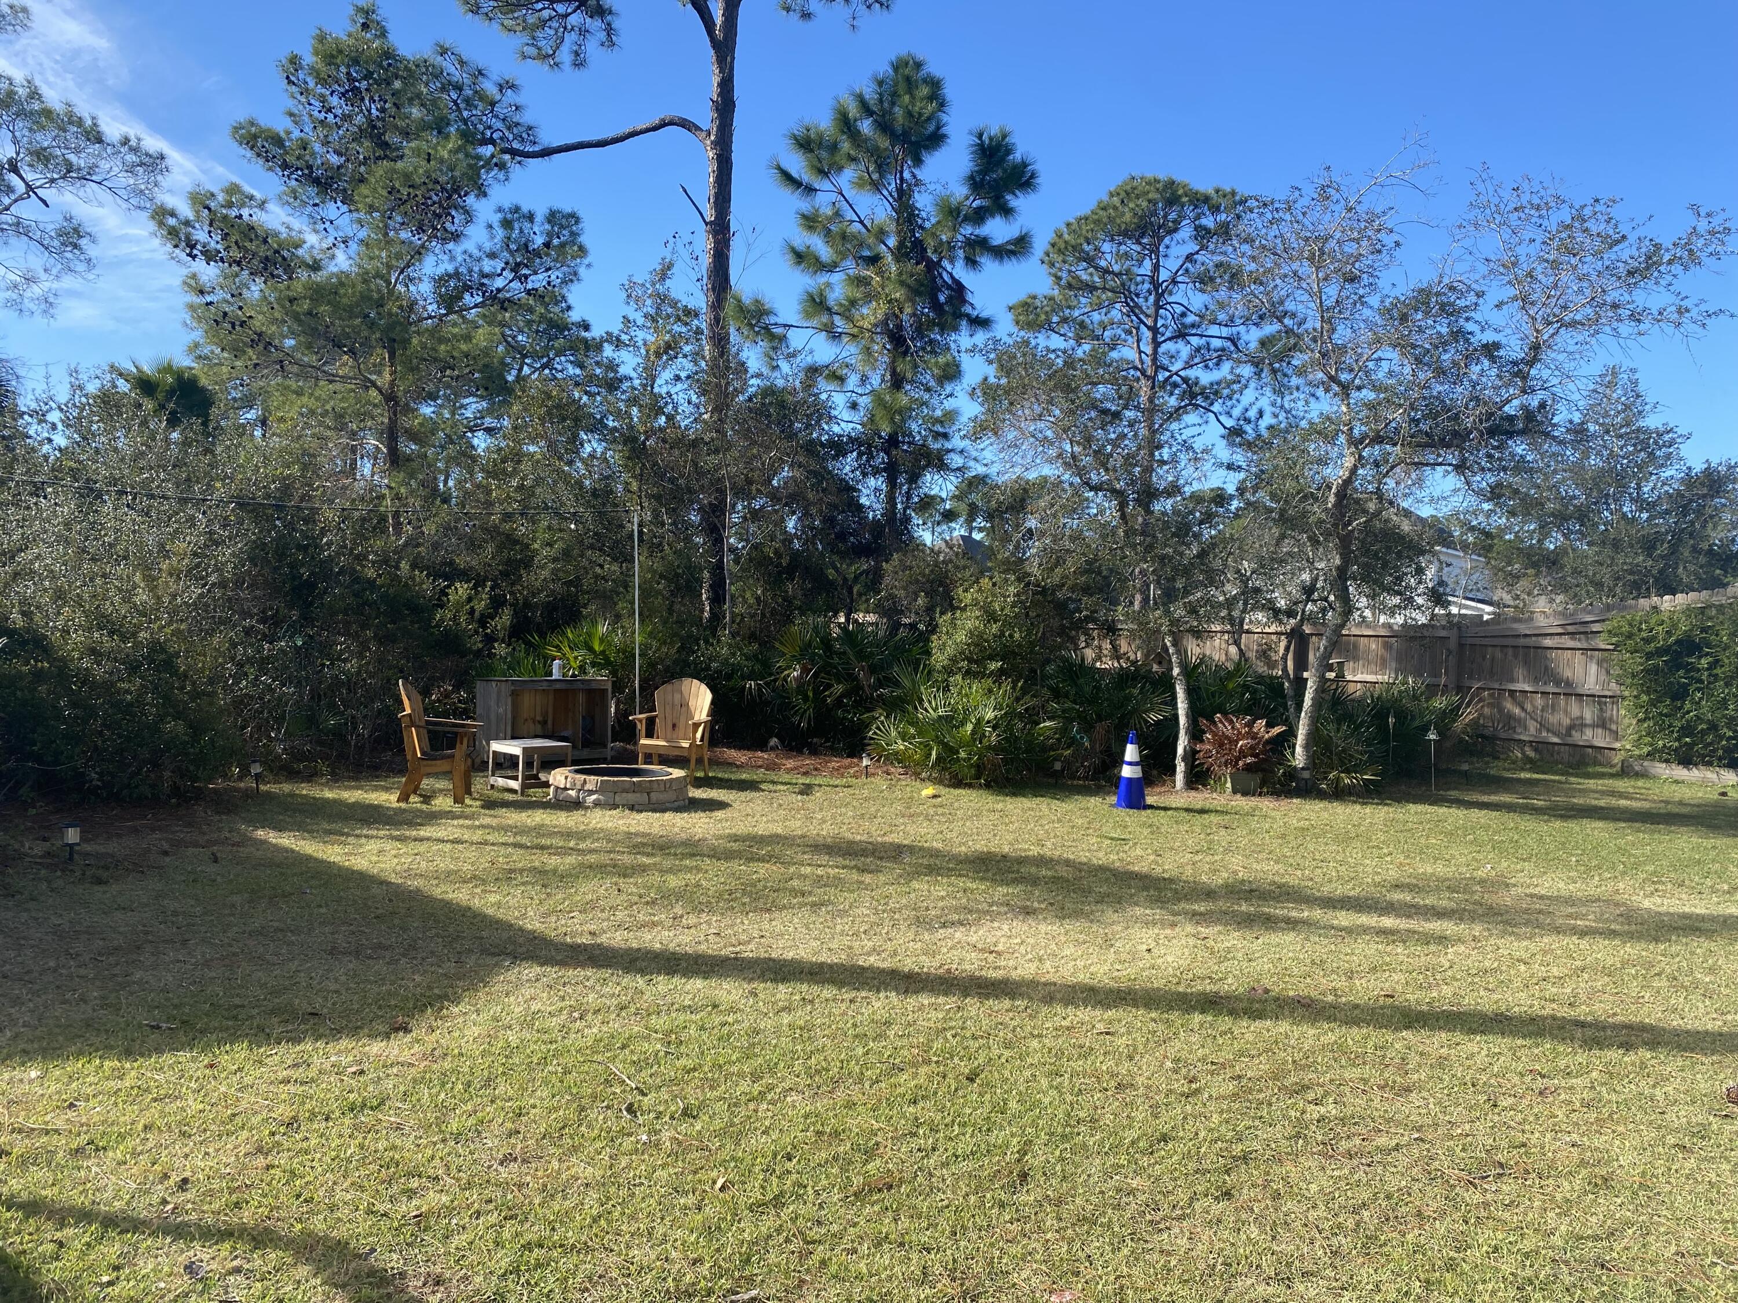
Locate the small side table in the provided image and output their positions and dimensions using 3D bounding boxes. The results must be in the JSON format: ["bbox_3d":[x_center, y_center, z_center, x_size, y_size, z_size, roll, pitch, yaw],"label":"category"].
[{"bbox_3d":[-3.090,1.047,11.850,0.480,0.450,0.620,1,-1,-40],"label":"small side table"}]

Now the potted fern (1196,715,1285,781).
[{"bbox_3d":[3.556,0.982,12.500,0.840,0.760,0.820,1,0,0],"label":"potted fern"}]

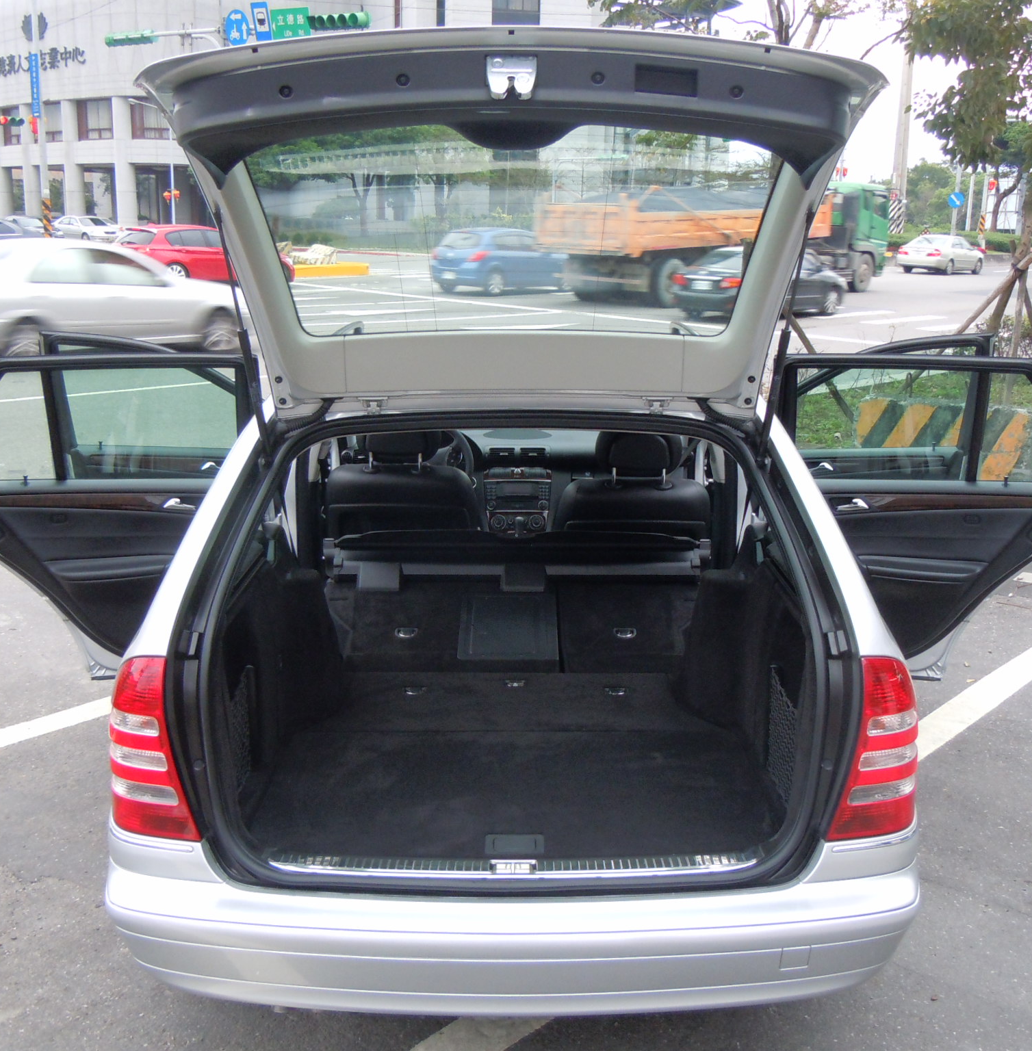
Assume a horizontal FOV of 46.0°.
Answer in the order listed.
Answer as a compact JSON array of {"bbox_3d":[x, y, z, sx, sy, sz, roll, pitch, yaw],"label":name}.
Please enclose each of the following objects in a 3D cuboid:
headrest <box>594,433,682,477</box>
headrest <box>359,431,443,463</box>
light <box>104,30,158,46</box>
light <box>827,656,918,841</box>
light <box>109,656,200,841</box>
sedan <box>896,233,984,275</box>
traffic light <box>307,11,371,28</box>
[{"bbox_3d":[0.413,-0.261,4.050,0.285,0.200,0.130,1,14,0],"label":"headrest"},{"bbox_3d":[-0.389,-0.305,4.050,0.285,0.200,0.130,1,14,0],"label":"headrest"},{"bbox_3d":[-9.556,-12.129,30.200,1.500,0.330,0.400,12,17,35],"label":"light"},{"bbox_3d":[0.702,0.438,2.433,0.190,0.370,0.200,-1,14,-8],"label":"light"},{"bbox_3d":[-0.707,0.438,2.433,0.190,0.370,0.200,3,14,8],"label":"light"},{"bbox_3d":[16.550,-10.450,47.000,1.790,1.480,4.750,13,18,38],"label":"sedan"},{"bbox_3d":[-3.846,-11.032,26.500,1.500,0.330,0.400,11,17,34],"label":"traffic light"}]

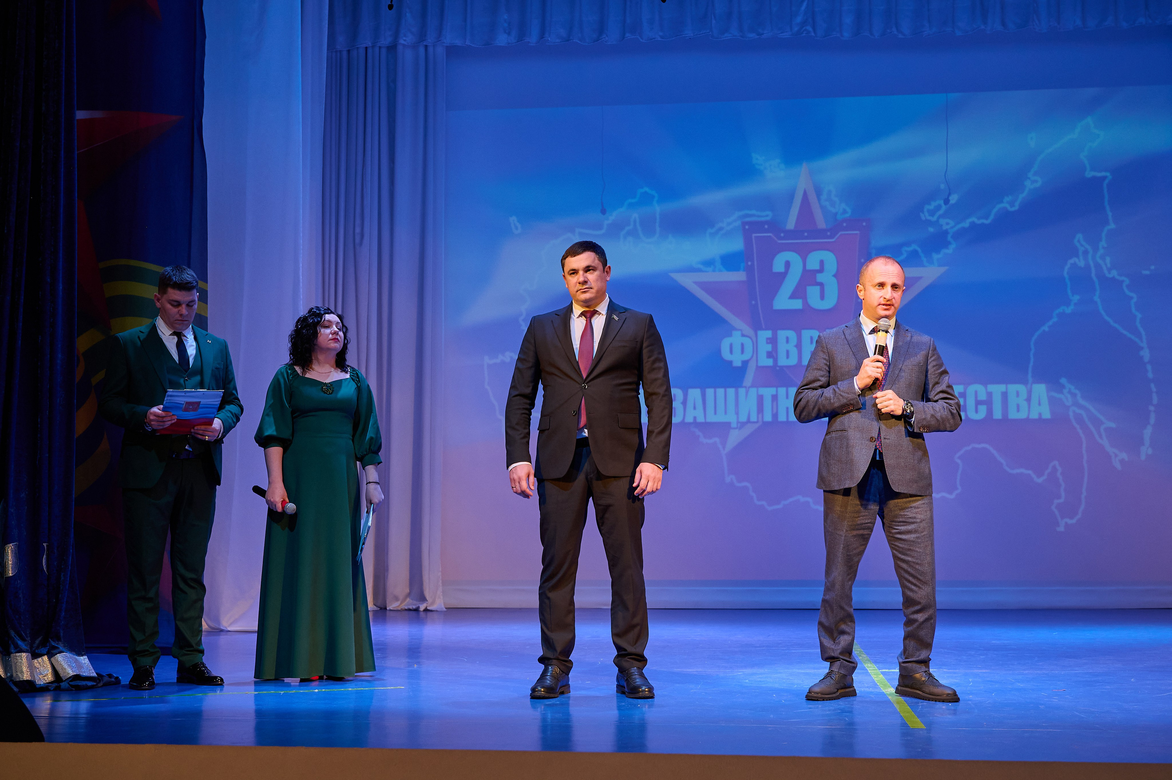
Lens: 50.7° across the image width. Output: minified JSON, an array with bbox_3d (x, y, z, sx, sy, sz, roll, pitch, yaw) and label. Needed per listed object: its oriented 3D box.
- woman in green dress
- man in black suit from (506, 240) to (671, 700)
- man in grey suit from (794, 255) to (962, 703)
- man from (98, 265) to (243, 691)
[{"bbox_3d":[-1.177,0.454,5.450,0.540,1.640,0.460,2,-3,-33],"label":"woman in green dress"},{"bbox_3d":[0.009,0.309,4.880,0.640,1.800,0.380,0,-3,10],"label":"man in black suit"},{"bbox_3d":[1.141,0.338,4.830,0.640,1.730,0.440,0,-3,8],"label":"man in grey suit"},{"bbox_3d":[-1.757,0.362,5.230,0.560,1.770,0.460,2,-3,-35],"label":"man"}]

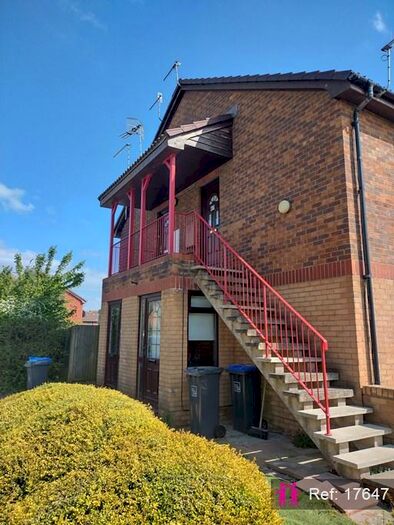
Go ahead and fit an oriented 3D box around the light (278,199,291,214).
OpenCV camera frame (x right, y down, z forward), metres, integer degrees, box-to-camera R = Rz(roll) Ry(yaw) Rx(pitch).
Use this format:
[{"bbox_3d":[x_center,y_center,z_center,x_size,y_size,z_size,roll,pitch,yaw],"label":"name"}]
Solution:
[{"bbox_3d":[1.466,-0.936,6.880,0.100,0.230,0.230,7,-13,-30],"label":"light"}]

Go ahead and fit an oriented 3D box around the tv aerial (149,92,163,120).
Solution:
[{"bbox_3d":[-1.265,-4.340,12.015,0.280,0.900,1.050,7,-13,-28],"label":"tv aerial"}]

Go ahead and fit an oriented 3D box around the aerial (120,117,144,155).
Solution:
[{"bbox_3d":[-2.081,-3.807,13.067,0.450,1.350,1.300,10,-15,-40],"label":"aerial"}]

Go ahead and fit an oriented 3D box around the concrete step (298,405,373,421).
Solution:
[{"bbox_3d":[1.686,1.820,4.939,0.972,0.060,0.300,7,-13,-30],"label":"concrete step"}]

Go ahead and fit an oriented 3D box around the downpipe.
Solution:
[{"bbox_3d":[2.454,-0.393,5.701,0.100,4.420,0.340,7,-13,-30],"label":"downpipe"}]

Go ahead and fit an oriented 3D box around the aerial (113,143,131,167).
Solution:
[{"bbox_3d":[-2.520,-3.444,13.881,0.280,0.850,1.200,8,-13,-32],"label":"aerial"}]

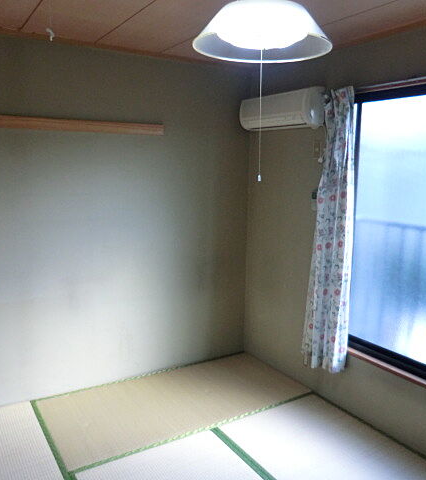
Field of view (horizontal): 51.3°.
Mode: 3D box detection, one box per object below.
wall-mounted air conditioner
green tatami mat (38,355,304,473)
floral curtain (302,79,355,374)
[{"bbox_3d":[0.489,-0.947,3.272,0.184,0.249,0.758,-5,11,-32],"label":"wall-mounted air conditioner"},{"bbox_3d":[-0.246,1.159,3.205,1.804,0.031,0.877,-5,11,-32],"label":"green tatami mat"},{"bbox_3d":[0.767,-0.023,2.952,0.148,1.878,0.303,-5,11,-32],"label":"floral curtain"}]

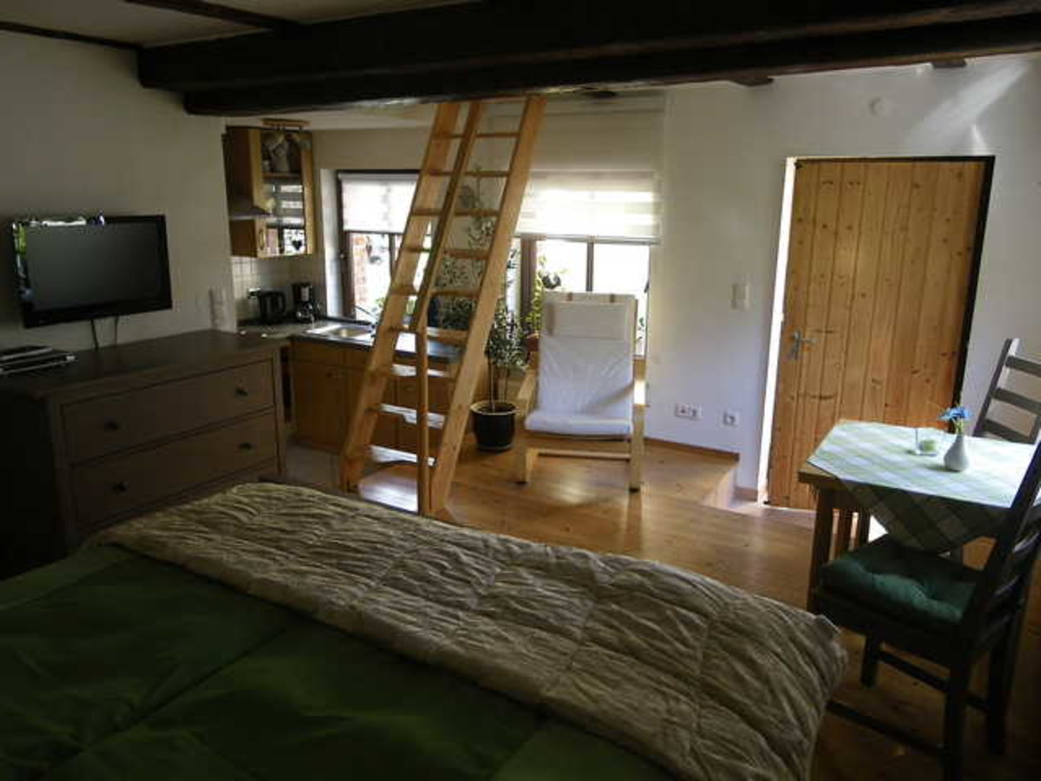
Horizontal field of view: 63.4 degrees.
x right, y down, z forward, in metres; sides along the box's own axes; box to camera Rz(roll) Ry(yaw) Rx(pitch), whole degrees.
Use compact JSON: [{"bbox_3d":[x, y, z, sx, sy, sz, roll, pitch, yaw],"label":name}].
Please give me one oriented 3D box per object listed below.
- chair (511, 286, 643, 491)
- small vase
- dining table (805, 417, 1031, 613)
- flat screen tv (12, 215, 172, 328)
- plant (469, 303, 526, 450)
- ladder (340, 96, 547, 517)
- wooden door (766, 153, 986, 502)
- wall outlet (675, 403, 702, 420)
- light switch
[{"bbox_3d":[0.381,-0.038,4.802,0.680,0.970,0.800,3,14,10],"label":"chair"},{"bbox_3d":[1.343,0.182,2.576,0.077,0.114,0.077,8,15,30],"label":"small vase"},{"bbox_3d":[1.326,0.581,2.742,0.730,0.740,0.730,8,15,30],"label":"dining table"},{"bbox_3d":[-1.558,-0.445,3.081,0.070,0.360,0.585,8,15,30],"label":"flat screen tv"},{"bbox_3d":[-0.157,-0.096,5.170,0.340,0.902,0.340,1,13,0],"label":"plant"},{"bbox_3d":[-0.406,-0.551,4.511,0.600,2.090,1.170,8,15,30],"label":"ladder"},{"bbox_3d":[1.829,-0.218,4.445,0.890,1.920,0.060,7,15,24],"label":"wooden door"},{"bbox_3d":[1.004,0.129,5.048,0.152,0.082,0.020,8,15,30],"label":"wall outlet"},{"bbox_3d":[1.239,-0.530,4.752,0.090,0.150,0.020,8,15,30],"label":"light switch"}]

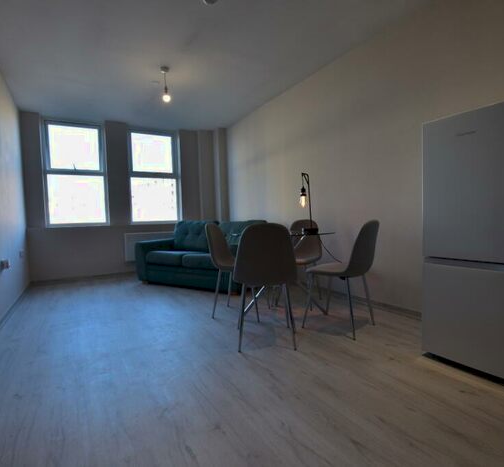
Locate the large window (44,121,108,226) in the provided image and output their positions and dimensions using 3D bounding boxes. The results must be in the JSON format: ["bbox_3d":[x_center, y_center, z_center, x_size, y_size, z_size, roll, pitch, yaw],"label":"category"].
[{"bbox_3d":[-2.799,-0.934,4.689,0.862,1.623,0.100,-3,4,-31],"label":"large window"}]

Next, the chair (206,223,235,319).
[{"bbox_3d":[-0.118,0.329,2.733,0.510,0.864,0.440,0,3,18],"label":"chair"}]

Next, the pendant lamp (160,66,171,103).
[{"bbox_3d":[-0.957,-1.645,3.256,0.100,0.370,0.100,-3,4,-31],"label":"pendant lamp"}]

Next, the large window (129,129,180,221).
[{"bbox_3d":[-1.749,-1.007,5.320,0.880,1.623,0.100,-3,4,-31],"label":"large window"}]

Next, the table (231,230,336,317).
[{"bbox_3d":[0.291,0.379,2.631,0.820,0.750,0.820,-1,3,0],"label":"table"}]

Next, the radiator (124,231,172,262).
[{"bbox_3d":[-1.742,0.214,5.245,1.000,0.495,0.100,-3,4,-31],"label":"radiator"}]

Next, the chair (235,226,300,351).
[{"bbox_3d":[0.093,0.358,2.133,0.440,0.864,0.510,-2,3,-2],"label":"chair"}]

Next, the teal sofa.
[{"bbox_3d":[-0.700,0.266,4.178,1.760,0.857,0.866,0,4,29],"label":"teal sofa"}]

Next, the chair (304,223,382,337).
[{"bbox_3d":[0.722,0.329,2.353,0.510,0.864,0.440,1,4,40],"label":"chair"}]

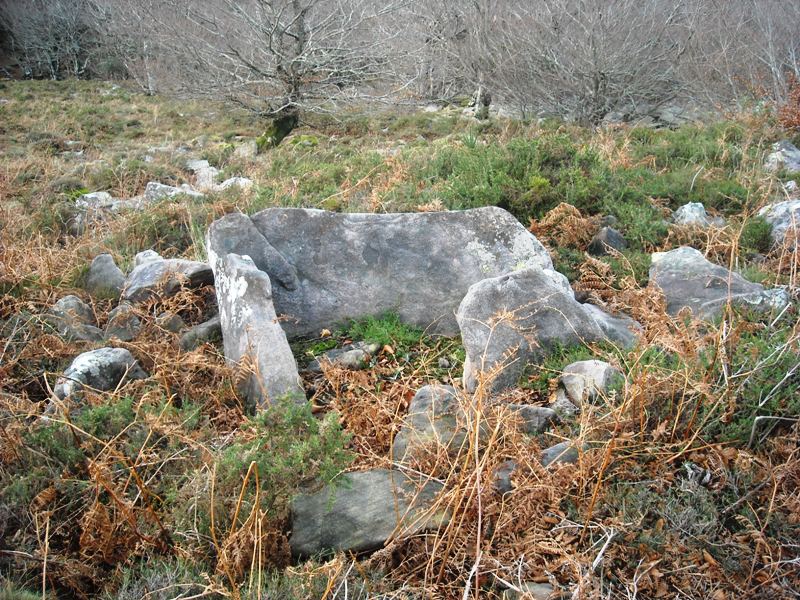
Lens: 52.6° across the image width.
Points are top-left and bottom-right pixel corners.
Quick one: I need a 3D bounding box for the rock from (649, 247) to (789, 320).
[{"bbox_3d":[2.016,-0.114,5.200,0.820,0.380,0.460,0,17,0],"label":"rock"}]

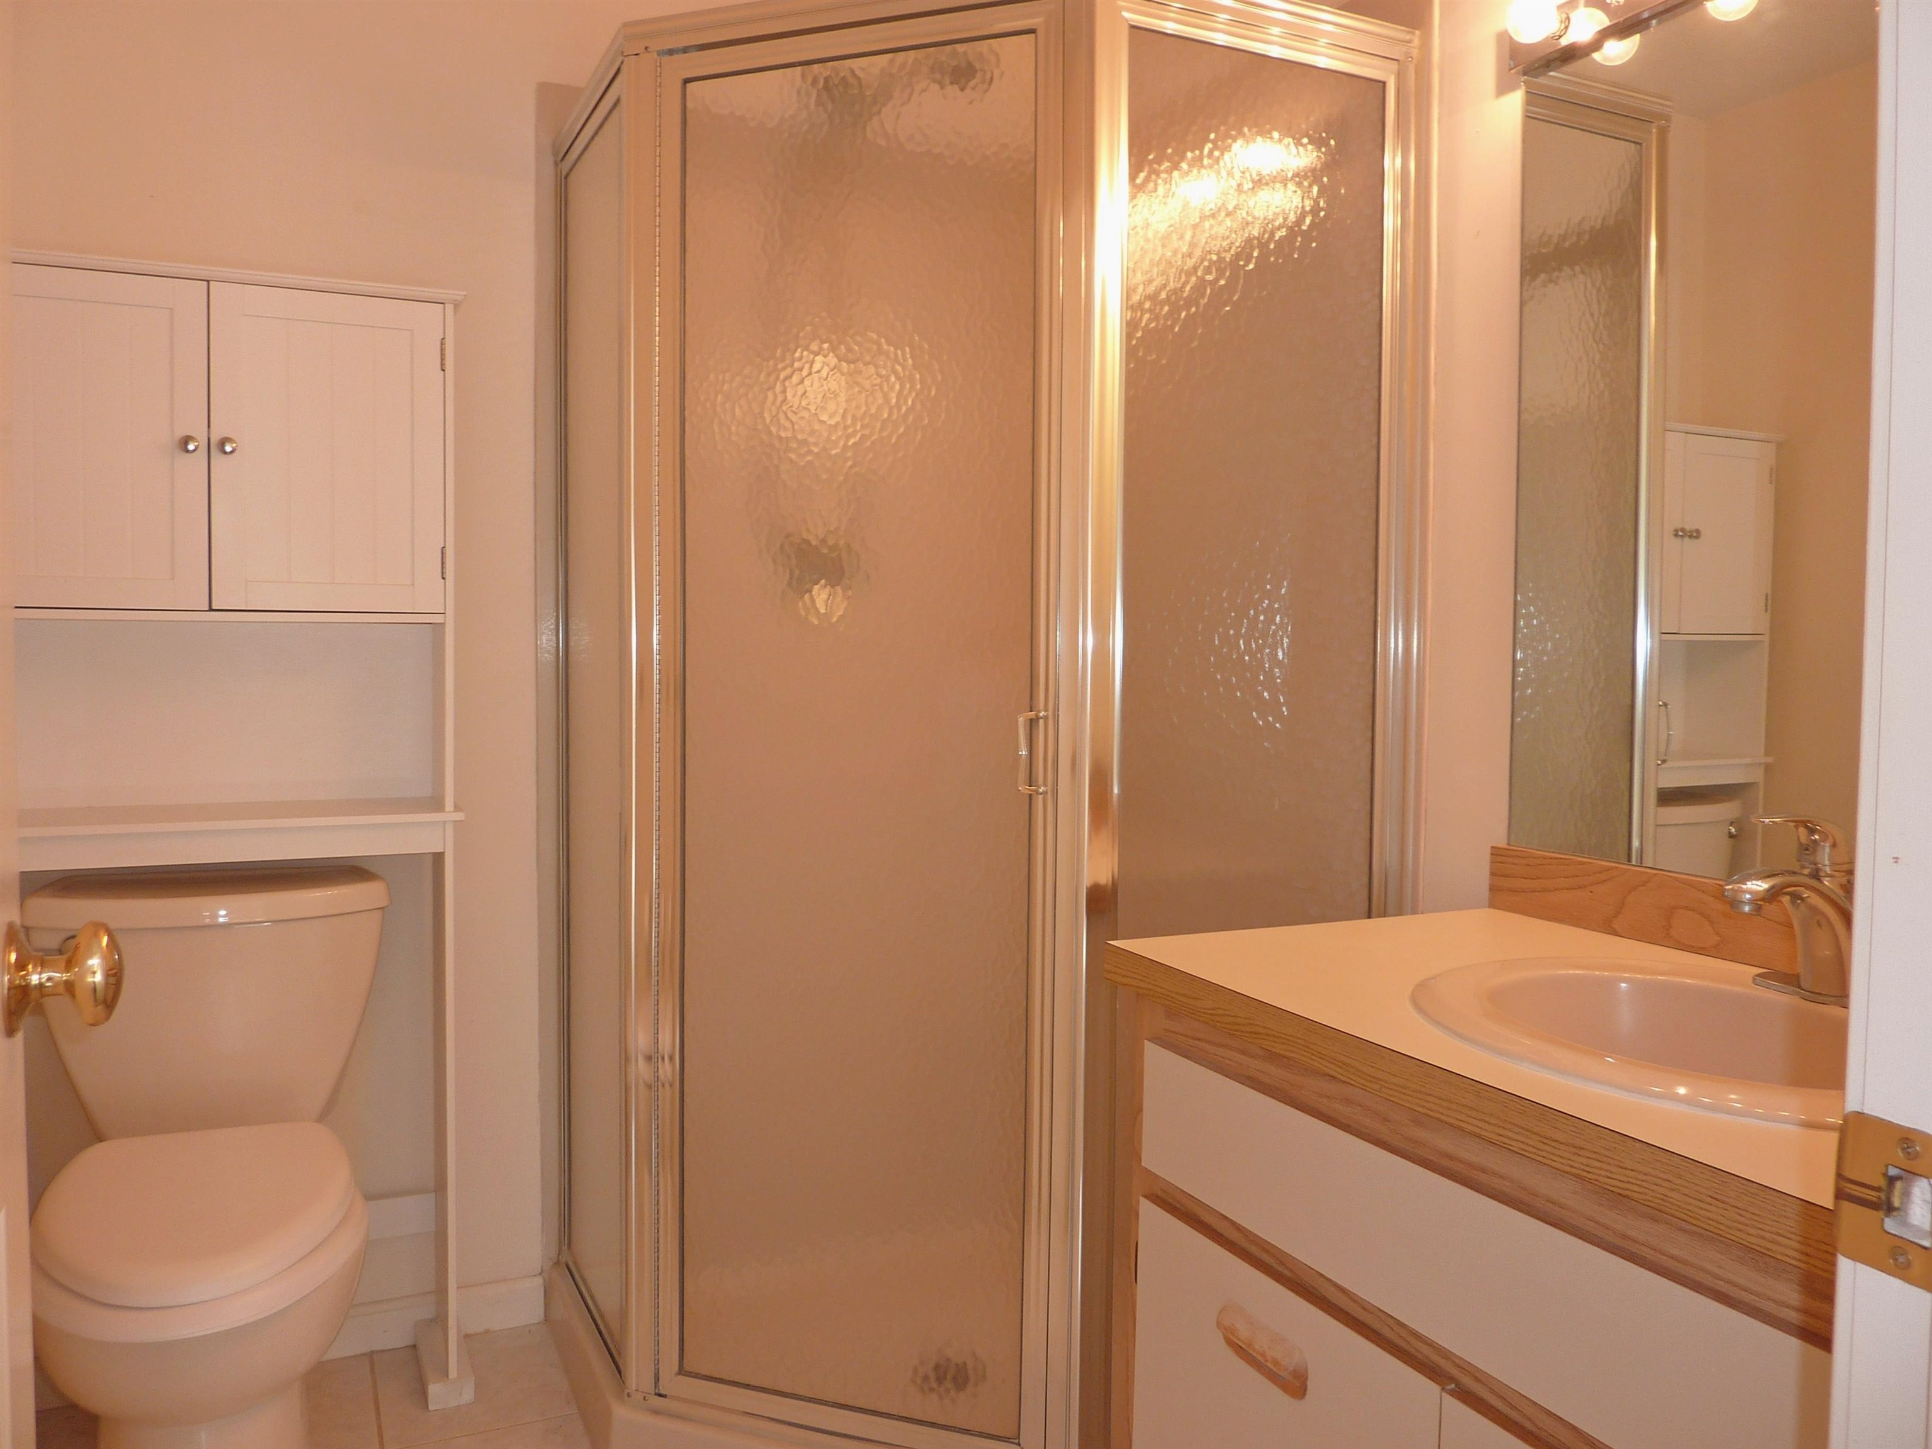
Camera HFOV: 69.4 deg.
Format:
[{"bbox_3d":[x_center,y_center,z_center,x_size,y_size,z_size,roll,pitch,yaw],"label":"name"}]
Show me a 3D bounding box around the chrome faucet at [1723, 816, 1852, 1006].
[{"bbox_3d":[0.682,0.155,1.147,0.172,0.153,0.155,0,3,-24],"label":"chrome faucet"}]

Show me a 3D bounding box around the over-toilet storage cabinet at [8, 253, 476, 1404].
[{"bbox_3d":[-1.047,0.188,1.958,0.642,1.594,0.220,0,3,-24],"label":"over-toilet storage cabinet"}]

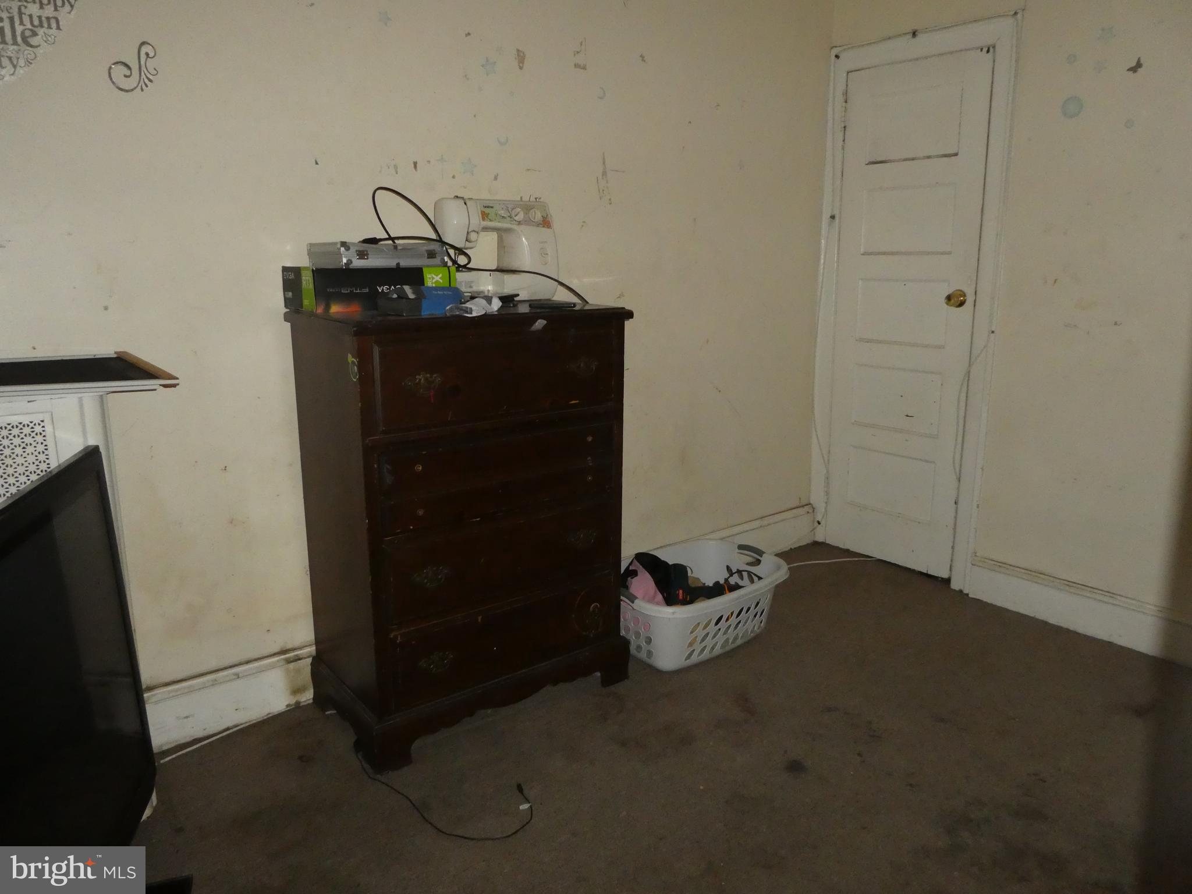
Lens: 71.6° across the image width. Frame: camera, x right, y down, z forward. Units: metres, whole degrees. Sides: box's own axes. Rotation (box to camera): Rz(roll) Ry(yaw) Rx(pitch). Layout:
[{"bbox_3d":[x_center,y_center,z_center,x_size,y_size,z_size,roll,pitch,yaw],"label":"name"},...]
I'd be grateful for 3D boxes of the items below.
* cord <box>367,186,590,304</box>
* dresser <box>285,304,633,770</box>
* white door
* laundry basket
[{"bbox_3d":[-0.307,-0.524,2.222,0.617,0.309,0.194,-9,15,-35],"label":"cord"},{"bbox_3d":[-0.347,0.178,2.283,0.805,1.097,0.450,-9,15,-35],"label":"dresser"},{"bbox_3d":[1.197,-0.476,3.239,0.040,1.924,0.573,-10,16,-38],"label":"white door"},{"bbox_3d":[0.308,0.521,2.753,0.665,0.215,0.478,-11,16,-40],"label":"laundry basket"}]

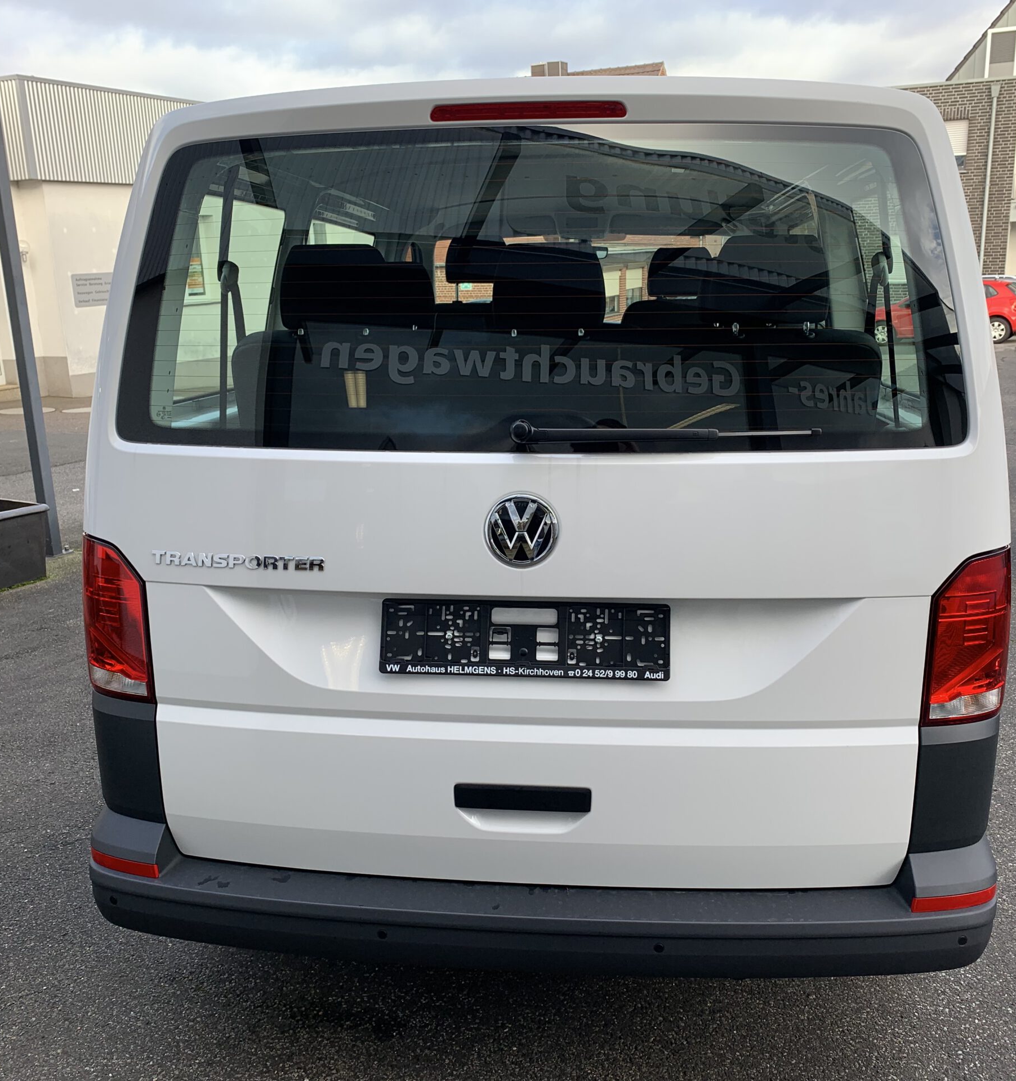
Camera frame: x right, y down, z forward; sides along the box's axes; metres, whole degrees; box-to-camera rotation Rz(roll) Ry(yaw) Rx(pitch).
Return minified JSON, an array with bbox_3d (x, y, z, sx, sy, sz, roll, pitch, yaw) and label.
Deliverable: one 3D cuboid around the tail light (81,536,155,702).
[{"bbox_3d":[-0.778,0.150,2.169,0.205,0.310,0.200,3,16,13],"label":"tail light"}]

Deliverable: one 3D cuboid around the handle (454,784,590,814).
[{"bbox_3d":[0.027,0.478,2.001,0.252,0.048,0.032,1,15,6],"label":"handle"}]

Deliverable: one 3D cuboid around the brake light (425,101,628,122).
[{"bbox_3d":[0.036,-0.757,1.915,0.345,0.029,0.030,1,15,6],"label":"brake light"}]

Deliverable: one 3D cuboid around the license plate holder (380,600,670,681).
[{"bbox_3d":[0.029,0.183,1.980,0.530,0.136,0.018,1,7,6],"label":"license plate holder"}]

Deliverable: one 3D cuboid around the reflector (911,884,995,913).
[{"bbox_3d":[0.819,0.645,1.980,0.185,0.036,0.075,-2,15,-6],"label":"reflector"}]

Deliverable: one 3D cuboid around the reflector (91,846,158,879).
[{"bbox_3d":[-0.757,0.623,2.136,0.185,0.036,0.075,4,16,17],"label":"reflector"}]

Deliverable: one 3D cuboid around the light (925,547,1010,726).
[{"bbox_3d":[0.858,0.173,2.008,0.205,0.310,0.200,-1,15,-2],"label":"light"}]

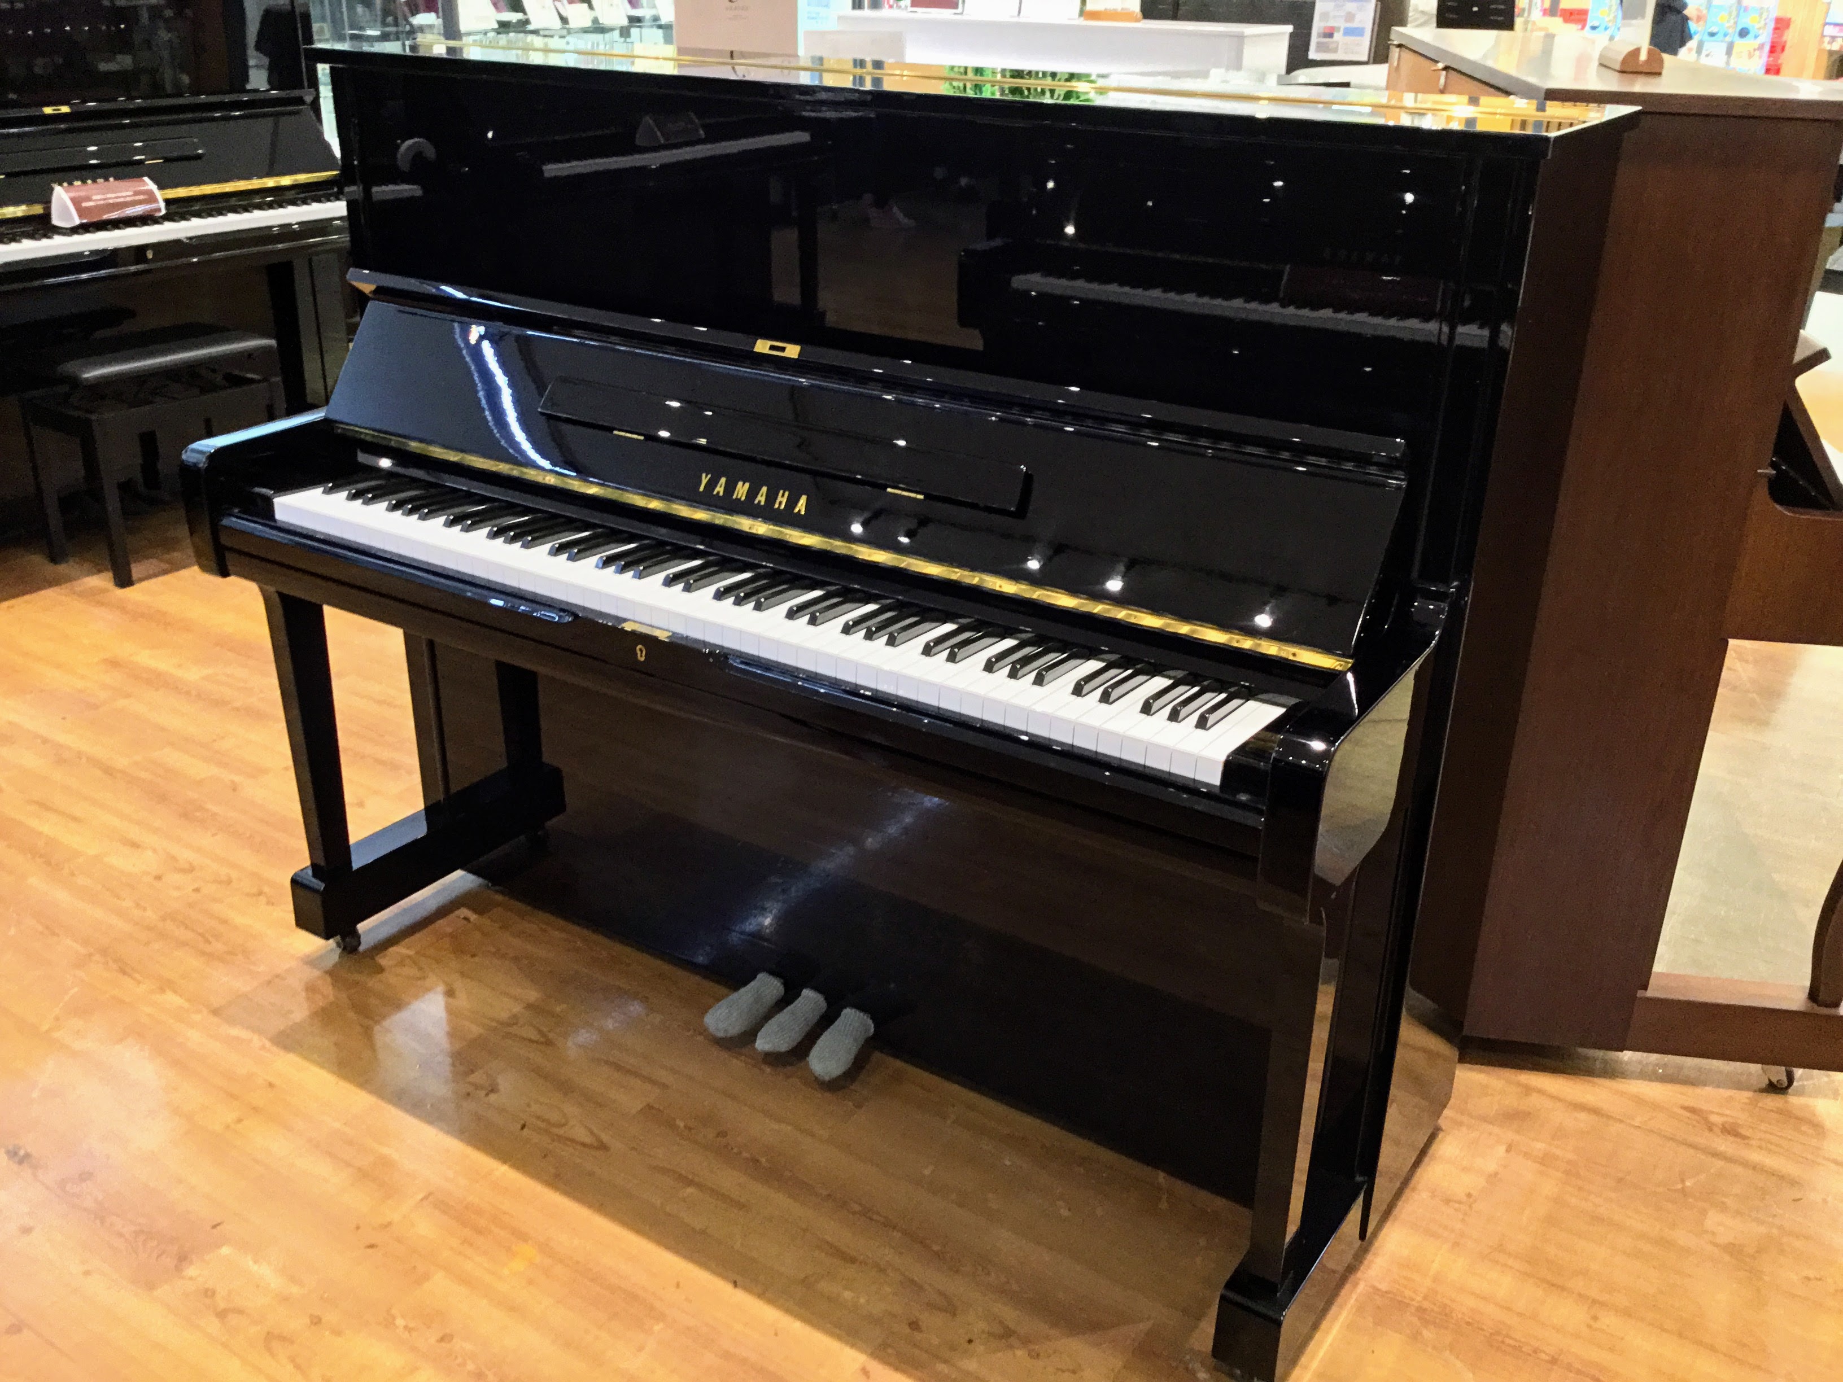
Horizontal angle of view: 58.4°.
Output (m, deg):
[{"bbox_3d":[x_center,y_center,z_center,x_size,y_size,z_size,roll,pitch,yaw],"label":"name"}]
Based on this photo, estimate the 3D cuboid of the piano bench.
[{"bbox_3d":[-1.720,-0.548,3.755,0.290,0.470,0.475,17,29,32],"label":"piano bench"}]

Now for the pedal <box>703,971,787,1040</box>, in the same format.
[{"bbox_3d":[-0.227,0.406,2.135,0.045,0.033,0.142,15,28,29],"label":"pedal"}]

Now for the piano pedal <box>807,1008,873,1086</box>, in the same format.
[{"bbox_3d":[-0.099,0.441,2.061,0.045,0.033,0.138,11,26,22],"label":"piano pedal"}]

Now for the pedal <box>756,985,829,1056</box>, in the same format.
[{"bbox_3d":[-0.166,0.420,2.106,0.045,0.033,0.135,14,27,27],"label":"pedal"}]

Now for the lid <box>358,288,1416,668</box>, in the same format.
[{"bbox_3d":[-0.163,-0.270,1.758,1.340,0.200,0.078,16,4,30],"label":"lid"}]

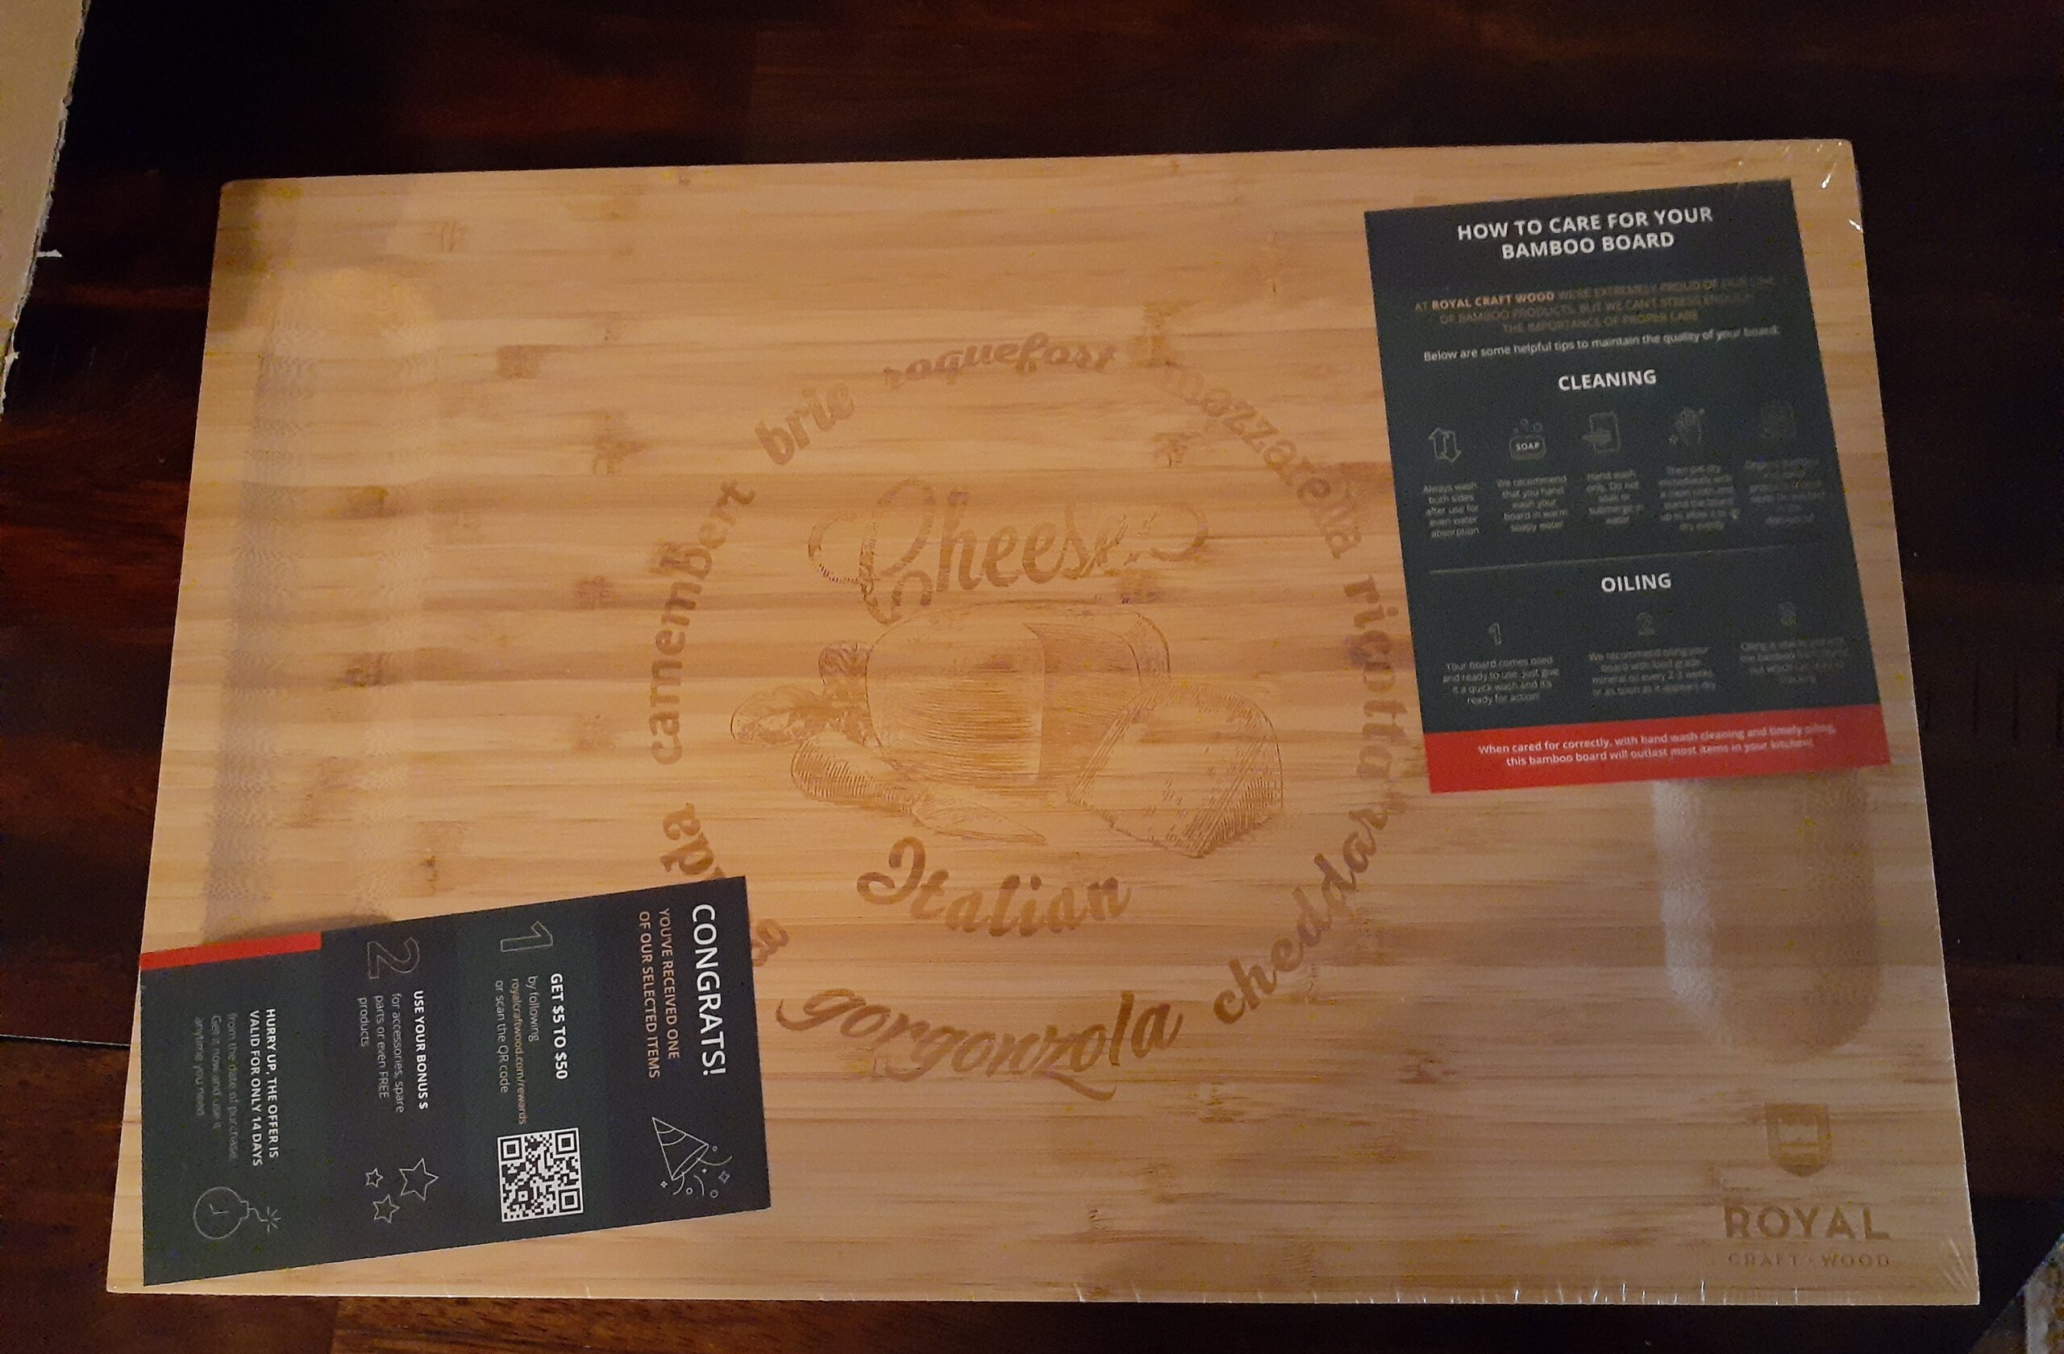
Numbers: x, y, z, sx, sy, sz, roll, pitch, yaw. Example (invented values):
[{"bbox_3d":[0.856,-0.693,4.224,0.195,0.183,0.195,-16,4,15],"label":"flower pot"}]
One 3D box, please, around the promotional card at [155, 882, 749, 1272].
[{"bbox_3d":[-0.134,0.092,0.370,0.144,0.001,0.074,-7,79,1],"label":"promotional card"}]

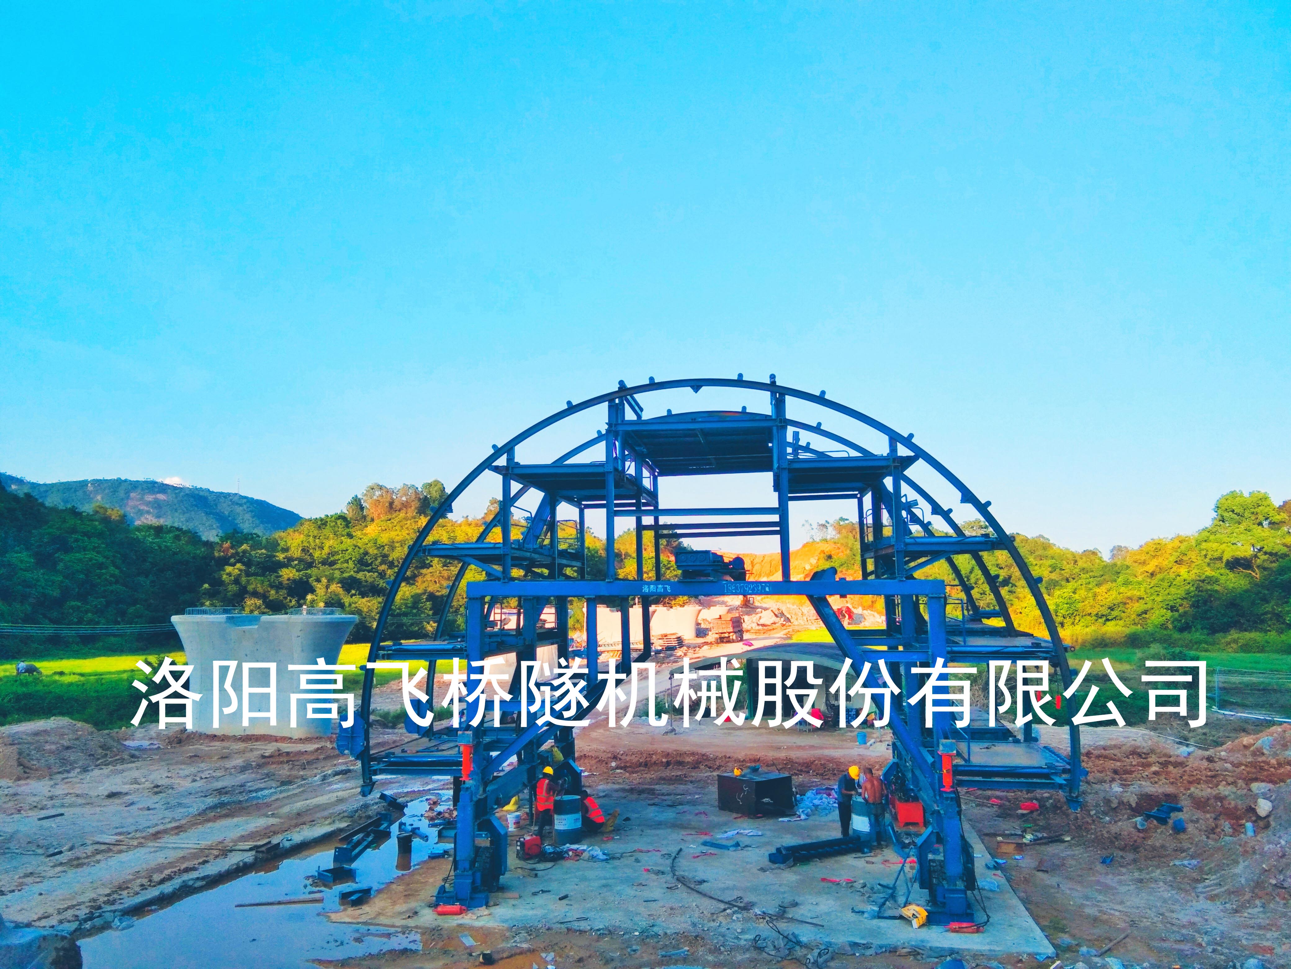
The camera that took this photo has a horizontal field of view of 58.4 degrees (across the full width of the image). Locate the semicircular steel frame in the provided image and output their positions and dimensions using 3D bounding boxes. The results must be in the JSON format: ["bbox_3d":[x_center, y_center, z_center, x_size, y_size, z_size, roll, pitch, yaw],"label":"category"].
[{"bbox_3d":[1.436,2.039,23.698,12.350,7.270,7.500,-1,-5,6],"label":"semicircular steel frame"}]

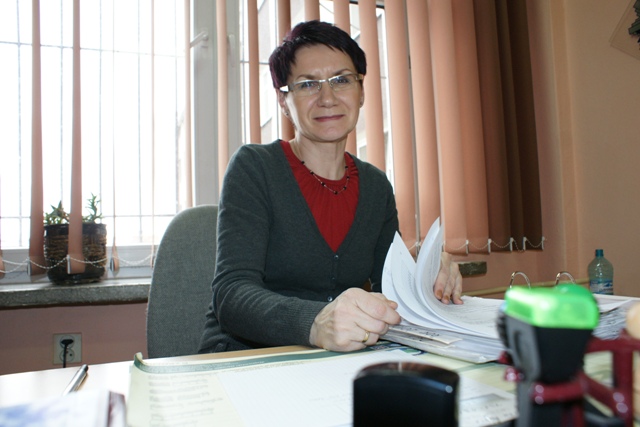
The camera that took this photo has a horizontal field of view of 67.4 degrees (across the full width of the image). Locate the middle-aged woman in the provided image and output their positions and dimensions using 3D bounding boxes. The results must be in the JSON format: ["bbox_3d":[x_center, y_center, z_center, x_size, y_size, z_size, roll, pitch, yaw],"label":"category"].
[{"bbox_3d":[0.080,0.270,0.890,0.540,1.300,0.720,0,-3,-31],"label":"middle-aged woman"}]

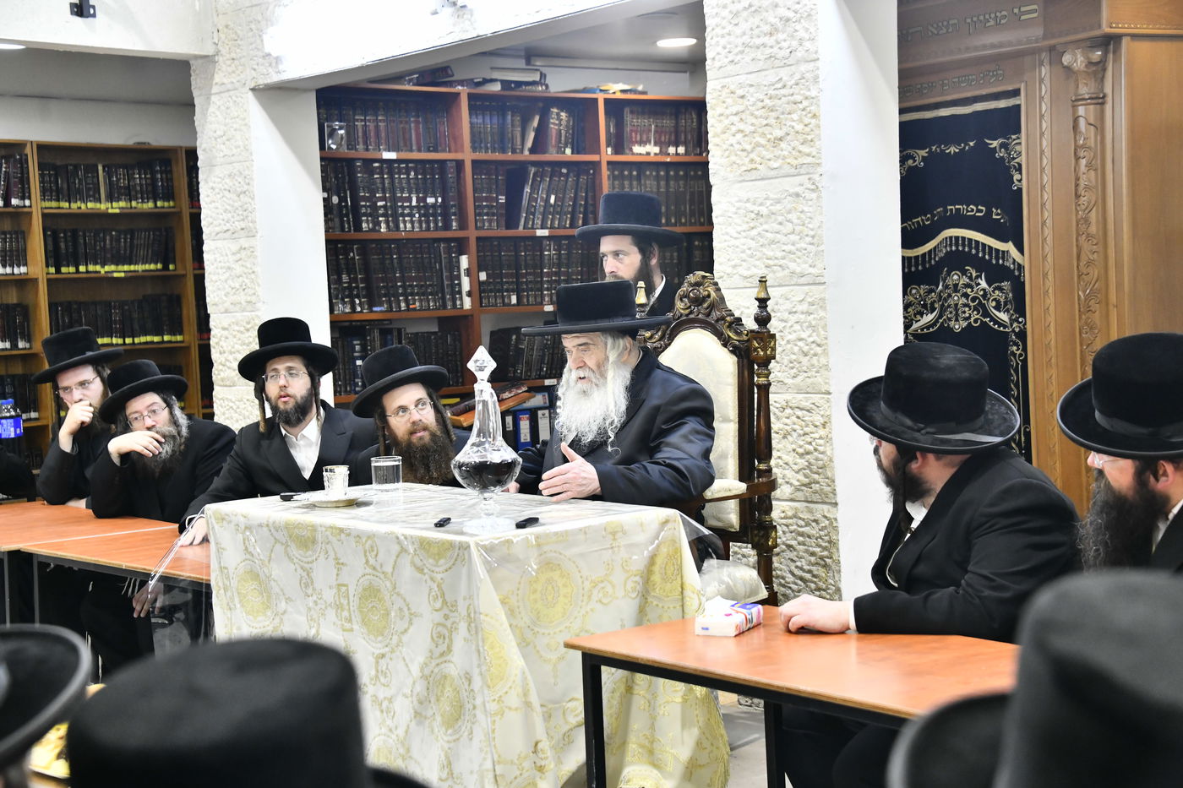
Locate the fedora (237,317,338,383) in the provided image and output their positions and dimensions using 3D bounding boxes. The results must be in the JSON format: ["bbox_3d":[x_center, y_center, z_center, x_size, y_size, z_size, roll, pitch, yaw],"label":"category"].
[{"bbox_3d":[-0.974,-0.153,6.100,0.325,0.135,0.350,-7,-20,6],"label":"fedora"}]

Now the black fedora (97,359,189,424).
[{"bbox_3d":[-1.564,-0.024,6.600,0.320,0.135,0.345,-17,-18,-9],"label":"black fedora"}]

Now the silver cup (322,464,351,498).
[{"bbox_3d":[-0.647,0.221,4.830,0.066,0.086,0.066,-2,3,0],"label":"silver cup"}]

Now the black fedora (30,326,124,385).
[{"bbox_3d":[-1.798,-0.136,6.650,0.325,0.135,0.355,-17,6,2],"label":"black fedora"}]

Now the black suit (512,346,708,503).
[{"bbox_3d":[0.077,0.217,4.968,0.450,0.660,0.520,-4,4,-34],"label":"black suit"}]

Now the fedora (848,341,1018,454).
[{"bbox_3d":[0.676,-0.009,3.750,0.340,0.135,0.310,1,25,-1],"label":"fedora"}]

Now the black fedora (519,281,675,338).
[{"bbox_3d":[0.007,-0.217,4.850,0.395,0.135,0.345,-4,0,-35],"label":"black fedora"}]

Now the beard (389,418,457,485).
[{"bbox_3d":[-0.486,0.172,5.550,0.185,0.200,0.150,-3,3,-13],"label":"beard"}]

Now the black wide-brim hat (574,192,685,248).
[{"bbox_3d":[0.124,-0.569,6.150,0.340,0.135,0.370,3,-6,0],"label":"black wide-brim hat"}]

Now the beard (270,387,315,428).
[{"bbox_3d":[-0.949,0.044,6.050,0.148,0.135,0.125,-2,3,13],"label":"beard"}]

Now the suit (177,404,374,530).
[{"bbox_3d":[-0.973,0.366,6.117,0.580,0.680,0.380,-2,3,8],"label":"suit"}]

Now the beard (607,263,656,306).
[{"bbox_3d":[0.119,-0.336,6.080,0.130,0.170,0.150,-5,3,-44],"label":"beard"}]

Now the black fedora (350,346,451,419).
[{"bbox_3d":[-0.616,-0.053,6.000,0.320,0.135,0.345,-14,-21,-14],"label":"black fedora"}]

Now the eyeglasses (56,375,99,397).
[{"bbox_3d":[-1.765,-0.029,6.550,0.140,0.042,0.135,-16,3,15],"label":"eyeglasses"}]

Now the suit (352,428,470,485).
[{"bbox_3d":[-0.530,0.415,5.766,0.500,0.620,0.380,-2,3,8],"label":"suit"}]

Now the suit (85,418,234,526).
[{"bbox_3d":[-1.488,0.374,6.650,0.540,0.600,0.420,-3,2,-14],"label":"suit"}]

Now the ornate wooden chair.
[{"bbox_3d":[0.120,0.321,5.213,0.610,1.290,0.580,-5,4,-39],"label":"ornate wooden chair"}]

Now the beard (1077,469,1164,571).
[{"bbox_3d":[0.947,0.231,3.400,0.150,0.200,0.150,-2,2,15],"label":"beard"}]

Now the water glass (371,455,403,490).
[{"bbox_3d":[-0.553,0.212,5.150,0.083,0.092,0.083,-3,2,0],"label":"water glass"}]

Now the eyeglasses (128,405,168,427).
[{"bbox_3d":[-1.523,0.076,6.550,0.140,0.045,0.130,-18,-2,-5],"label":"eyeglasses"}]

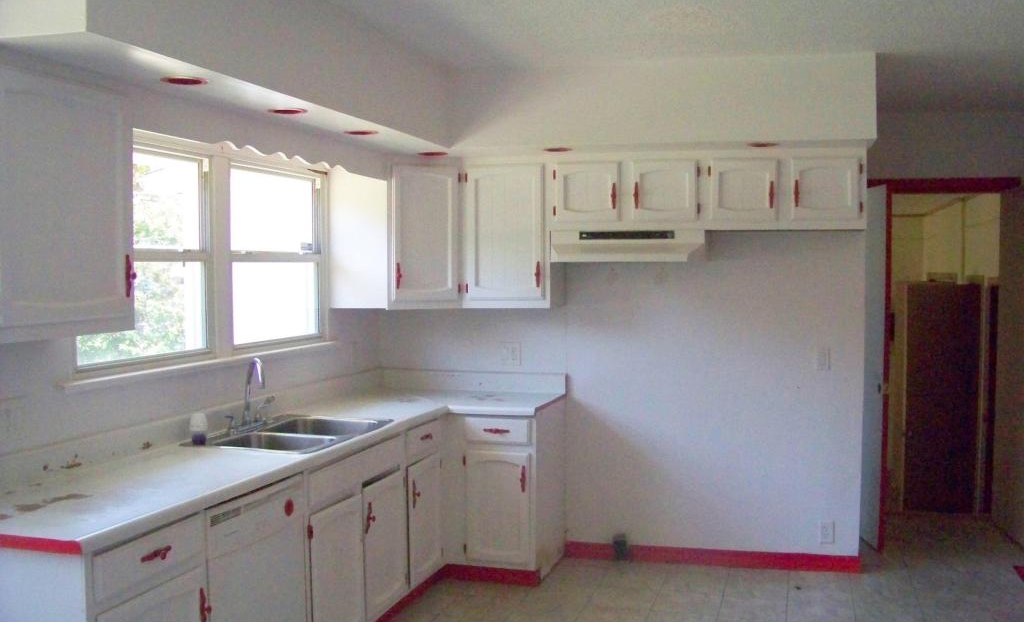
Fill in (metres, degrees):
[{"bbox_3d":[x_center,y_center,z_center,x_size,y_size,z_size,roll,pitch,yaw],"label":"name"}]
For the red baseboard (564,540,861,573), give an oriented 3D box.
[{"bbox_3d":[1.022,1.288,5.090,1.550,0.088,0.018,1,3,17],"label":"red baseboard"}]

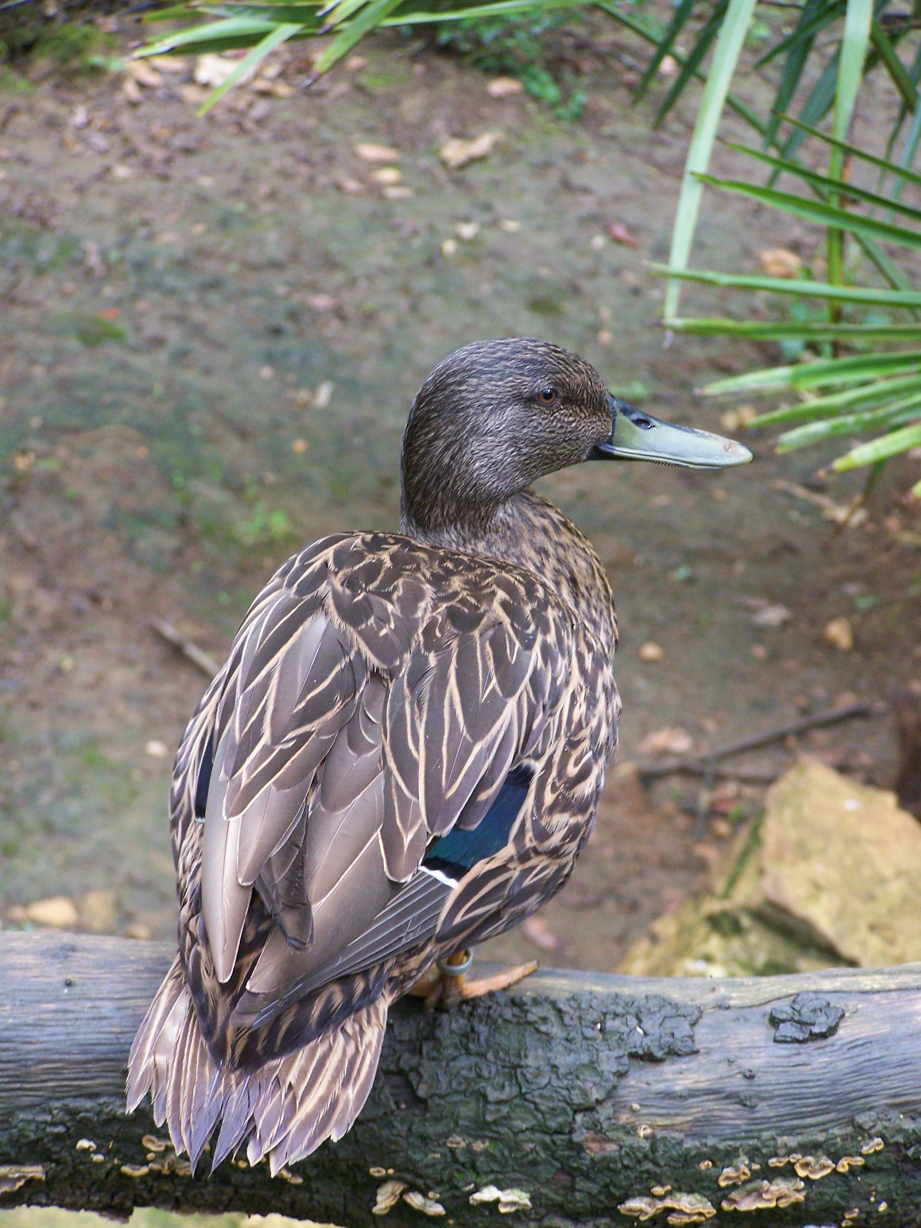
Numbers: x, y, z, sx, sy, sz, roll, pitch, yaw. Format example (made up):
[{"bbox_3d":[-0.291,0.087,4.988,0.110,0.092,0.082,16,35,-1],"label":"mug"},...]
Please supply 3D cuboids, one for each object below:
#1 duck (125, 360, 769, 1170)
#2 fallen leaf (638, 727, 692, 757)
[{"bbox_3d":[-0.012,0.053,2.310,0.185,0.260,0.355,13,32,21],"label":"duck"},{"bbox_3d":[0.112,0.070,3.270,0.028,0.009,0.012,-8,31,-13],"label":"fallen leaf"}]

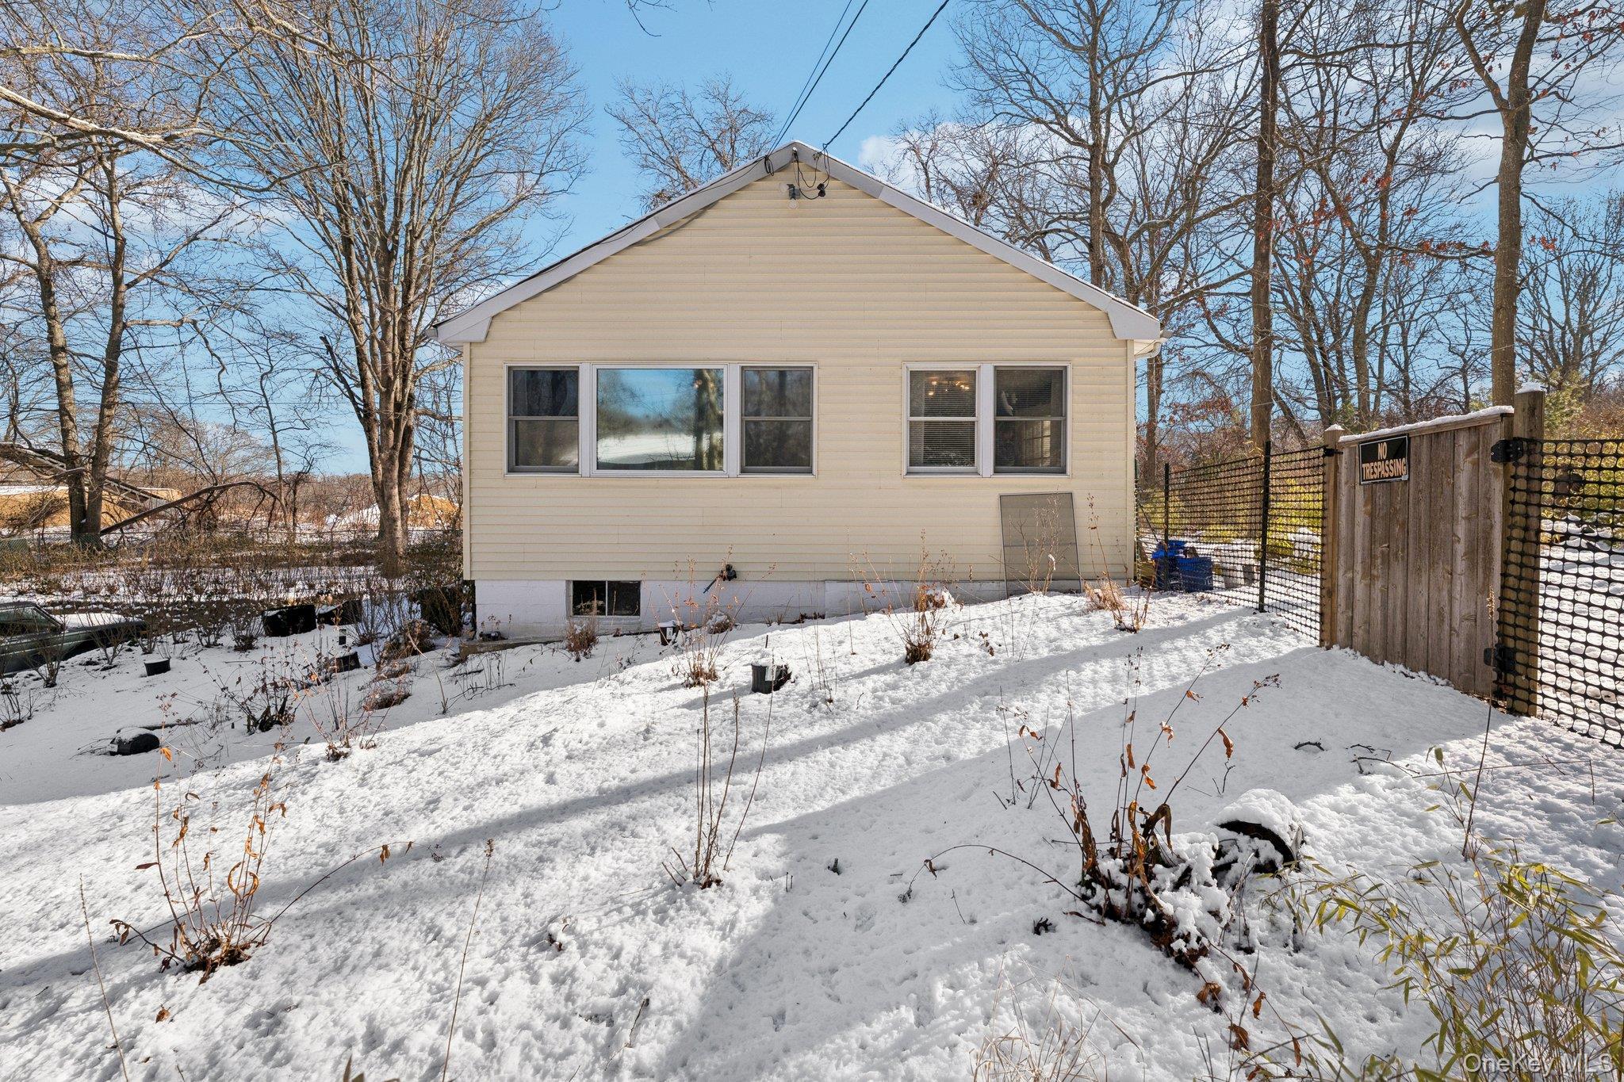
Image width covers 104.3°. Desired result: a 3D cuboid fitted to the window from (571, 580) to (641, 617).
[{"bbox_3d":[-2.285,0.655,7.070,0.790,0.415,0.100,0,0,1],"label":"window"}]

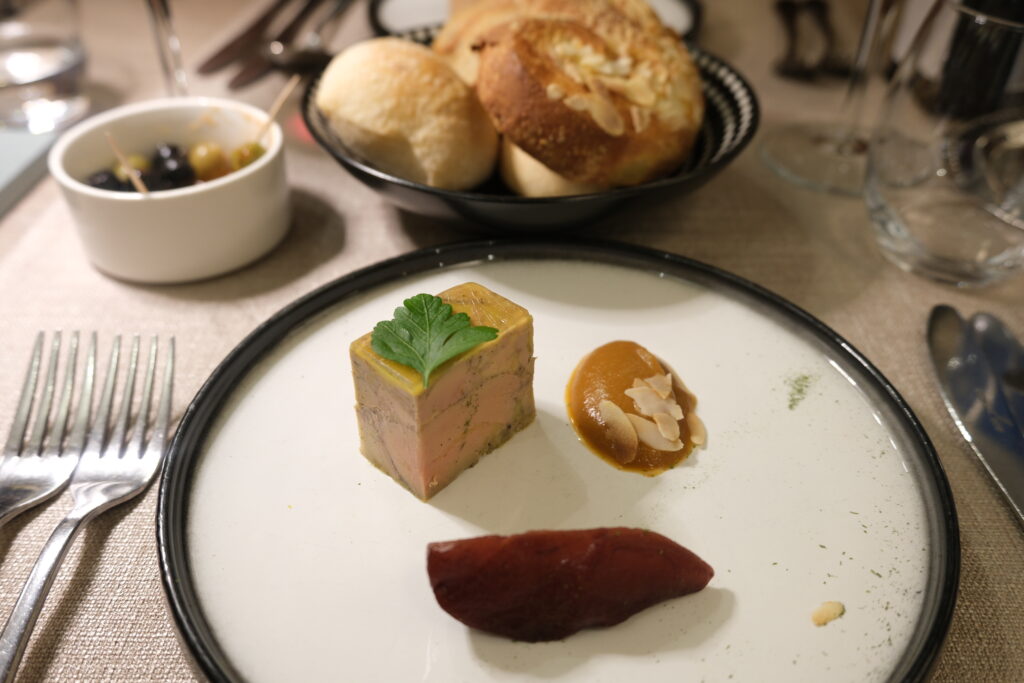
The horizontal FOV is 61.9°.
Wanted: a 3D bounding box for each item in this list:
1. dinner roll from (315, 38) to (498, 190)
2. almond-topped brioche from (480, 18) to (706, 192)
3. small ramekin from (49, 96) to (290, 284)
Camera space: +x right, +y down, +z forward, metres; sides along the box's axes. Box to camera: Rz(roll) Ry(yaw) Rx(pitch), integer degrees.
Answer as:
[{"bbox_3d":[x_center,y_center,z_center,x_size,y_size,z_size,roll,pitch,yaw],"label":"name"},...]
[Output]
[{"bbox_3d":[-0.044,-0.094,0.356,0.076,0.060,0.074,0,38,0],"label":"dinner roll"},{"bbox_3d":[0.031,-0.098,0.346,0.091,0.055,0.088,3,55,-5],"label":"almond-topped brioche"},{"bbox_3d":[-0.143,-0.066,0.367,0.094,0.041,0.094,1,38,0],"label":"small ramekin"}]

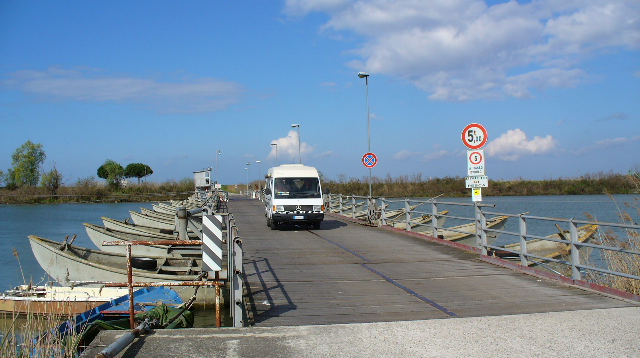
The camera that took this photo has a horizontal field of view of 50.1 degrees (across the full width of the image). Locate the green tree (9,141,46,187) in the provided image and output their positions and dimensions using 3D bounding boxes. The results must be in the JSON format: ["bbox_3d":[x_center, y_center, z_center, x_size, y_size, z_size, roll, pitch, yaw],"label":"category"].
[{"bbox_3d":[-47.460,-2.190,111.000,6.000,7.800,5.700,-1,0,0],"label":"green tree"}]

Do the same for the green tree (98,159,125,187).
[{"bbox_3d":[-37.974,-0.725,124.000,5.000,5.700,4.900,-1,0,0],"label":"green tree"}]

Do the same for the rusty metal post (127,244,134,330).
[{"bbox_3d":[-2.186,1.247,7.900,0.055,1.020,0.055,-3,0,0],"label":"rusty metal post"}]

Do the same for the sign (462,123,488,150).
[{"bbox_3d":[3.591,-0.982,15.800,0.600,0.600,0.040,-2,0,7],"label":"sign"}]

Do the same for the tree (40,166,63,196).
[{"bbox_3d":[-41.996,0.188,107.000,3.400,4.700,3.300,-1,0,0],"label":"tree"}]

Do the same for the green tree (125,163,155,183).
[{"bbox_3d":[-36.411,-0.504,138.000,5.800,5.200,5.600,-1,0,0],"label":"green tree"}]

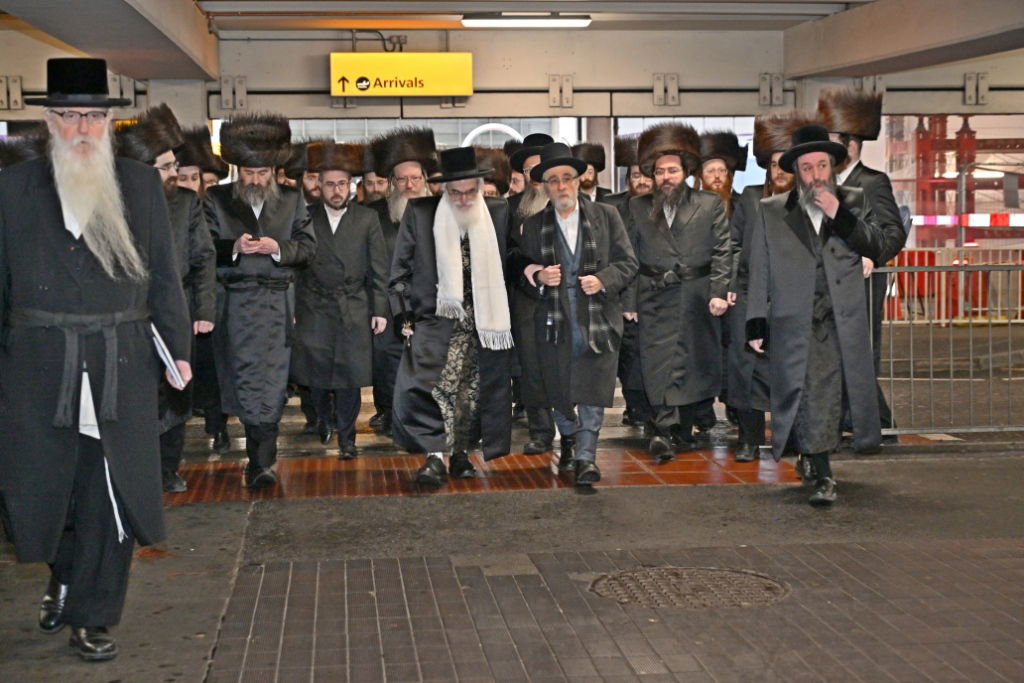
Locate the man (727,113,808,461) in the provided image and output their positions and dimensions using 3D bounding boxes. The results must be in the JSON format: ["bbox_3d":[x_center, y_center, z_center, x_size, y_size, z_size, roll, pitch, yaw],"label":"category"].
[{"bbox_3d":[1.519,-0.307,8.759,0.580,1.930,0.500,-1,4,-3],"label":"man"}]

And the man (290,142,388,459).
[{"bbox_3d":[-1.032,-0.254,9.234,0.560,1.820,0.520,-1,4,-6],"label":"man"}]

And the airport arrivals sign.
[{"bbox_3d":[-1.156,-2.781,16.000,1.480,0.450,0.140,-2,6,-7],"label":"airport arrivals sign"}]

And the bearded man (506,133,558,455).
[{"bbox_3d":[0.134,-0.279,8.750,0.580,1.820,0.500,-1,6,-2],"label":"bearded man"}]

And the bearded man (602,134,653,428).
[{"bbox_3d":[0.853,-0.400,10.279,0.540,1.910,0.480,-1,4,-6],"label":"bearded man"}]

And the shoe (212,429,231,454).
[{"bbox_3d":[-1.766,0.599,9.364,0.110,0.120,0.300,-2,4,-10],"label":"shoe"}]

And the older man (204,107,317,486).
[{"bbox_3d":[-1.307,-0.217,7.950,0.580,1.910,0.500,-1,6,-5],"label":"older man"}]

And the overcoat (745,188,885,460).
[{"bbox_3d":[1.508,-0.090,7.660,0.680,1.340,0.480,-1,6,-3],"label":"overcoat"}]

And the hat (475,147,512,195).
[{"bbox_3d":[-0.181,-1.124,10.100,0.360,0.270,0.360,-1,6,-6],"label":"hat"}]

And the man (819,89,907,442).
[{"bbox_3d":[2.057,-0.422,8.997,0.600,2.030,0.520,-3,5,-30],"label":"man"}]

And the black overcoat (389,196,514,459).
[{"bbox_3d":[-0.325,-0.072,8.206,0.660,1.370,0.500,-1,4,-6],"label":"black overcoat"}]

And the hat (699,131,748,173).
[{"bbox_3d":[1.364,-1.259,10.100,0.330,0.220,0.350,-1,4,-6],"label":"hat"}]

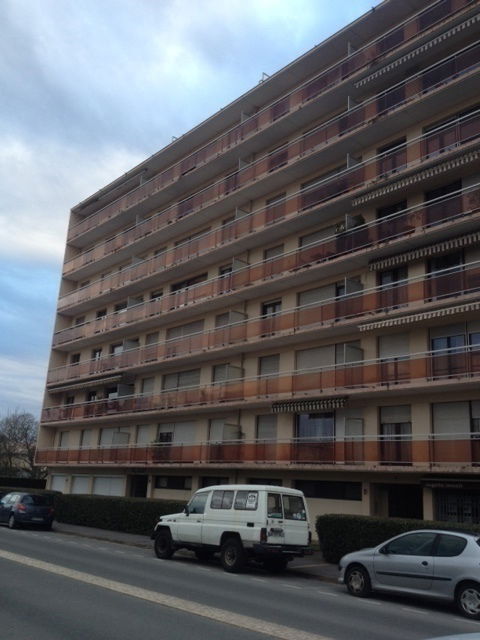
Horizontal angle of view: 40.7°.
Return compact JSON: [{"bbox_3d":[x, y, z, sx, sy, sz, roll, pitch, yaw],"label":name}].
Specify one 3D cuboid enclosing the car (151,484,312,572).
[{"bbox_3d":[-0.382,5.560,17.601,1.760,2.109,4.980,16,-20,-38],"label":"car"}]

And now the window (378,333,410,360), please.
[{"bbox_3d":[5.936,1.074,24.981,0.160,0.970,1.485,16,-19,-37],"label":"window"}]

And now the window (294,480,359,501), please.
[{"bbox_3d":[3.453,6.858,26.102,0.160,0.660,3.801,16,-19,-37],"label":"window"}]

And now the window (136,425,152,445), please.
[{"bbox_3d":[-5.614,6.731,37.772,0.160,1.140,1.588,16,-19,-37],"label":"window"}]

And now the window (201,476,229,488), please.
[{"bbox_3d":[-1.250,8.012,31.720,0.160,0.580,2.242,16,-19,-37],"label":"window"}]

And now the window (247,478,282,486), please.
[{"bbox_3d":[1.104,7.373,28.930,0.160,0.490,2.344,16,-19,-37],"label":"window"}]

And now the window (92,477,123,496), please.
[{"bbox_3d":[-8.022,10.177,39.630,0.160,1.230,3.923,16,-19,-37],"label":"window"}]

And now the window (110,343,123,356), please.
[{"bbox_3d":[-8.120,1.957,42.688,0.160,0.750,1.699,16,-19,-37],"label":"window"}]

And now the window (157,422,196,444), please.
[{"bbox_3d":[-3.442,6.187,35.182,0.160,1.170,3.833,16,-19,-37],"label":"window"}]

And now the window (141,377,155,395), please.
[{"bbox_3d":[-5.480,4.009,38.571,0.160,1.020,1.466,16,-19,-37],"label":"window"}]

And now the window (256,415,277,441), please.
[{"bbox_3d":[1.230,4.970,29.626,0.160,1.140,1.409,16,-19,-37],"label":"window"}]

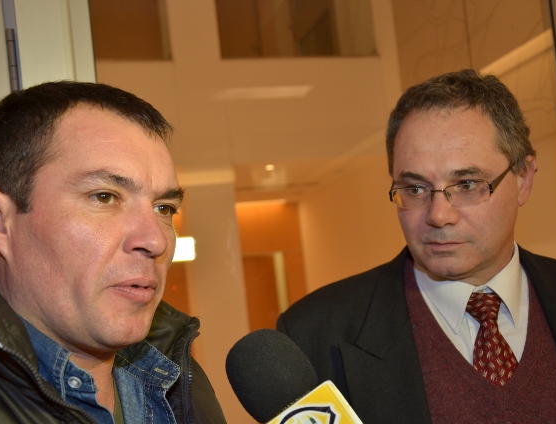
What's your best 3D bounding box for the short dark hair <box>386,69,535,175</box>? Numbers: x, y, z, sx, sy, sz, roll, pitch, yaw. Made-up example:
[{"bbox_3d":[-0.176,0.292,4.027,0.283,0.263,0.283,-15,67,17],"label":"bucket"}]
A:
[{"bbox_3d":[0.225,-0.086,0.930,0.170,0.165,0.192,-5,9,30],"label":"short dark hair"}]

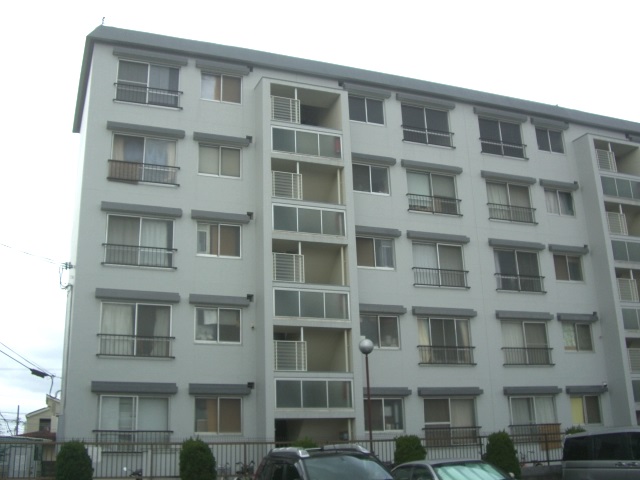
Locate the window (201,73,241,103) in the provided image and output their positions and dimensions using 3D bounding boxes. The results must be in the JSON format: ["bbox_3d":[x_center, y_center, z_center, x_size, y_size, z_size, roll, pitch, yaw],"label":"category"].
[{"bbox_3d":[-3.239,-5.024,23.207,1.400,1.038,0.150,5,-18,-21],"label":"window"}]

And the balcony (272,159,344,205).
[{"bbox_3d":[-0.509,-1.677,23.248,2.580,1.520,0.800,5,-17,-22],"label":"balcony"}]

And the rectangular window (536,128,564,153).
[{"bbox_3d":[9.497,-4.090,28.863,1.401,1.054,0.150,5,-17,-22],"label":"rectangular window"}]

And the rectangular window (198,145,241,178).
[{"bbox_3d":[-3.240,-2.570,22.899,1.416,1.054,0.150,5,-17,-22],"label":"rectangular window"}]

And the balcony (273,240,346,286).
[{"bbox_3d":[-0.422,0.841,22.217,2.531,1.370,0.900,5,-18,-21],"label":"balcony"}]

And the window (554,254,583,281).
[{"bbox_3d":[9.646,1.101,27.185,1.386,1.049,0.150,5,-18,-21],"label":"window"}]

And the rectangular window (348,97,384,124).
[{"bbox_3d":[1.723,-4.613,25.091,1.380,1.038,0.150,5,-18,-21],"label":"rectangular window"}]

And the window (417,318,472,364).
[{"bbox_3d":[4.359,3.535,24.260,2.089,1.579,0.200,5,-18,-21],"label":"window"}]

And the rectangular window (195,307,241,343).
[{"bbox_3d":[-3.024,2.549,21.053,1.382,1.031,0.100,5,-18,-21],"label":"rectangular window"}]

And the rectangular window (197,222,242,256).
[{"bbox_3d":[-3.156,0.025,22.158,1.416,1.054,0.150,5,-17,-22],"label":"rectangular window"}]

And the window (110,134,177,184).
[{"bbox_3d":[-5.365,-2.442,21.507,2.010,1.563,0.150,5,-18,-21],"label":"window"}]

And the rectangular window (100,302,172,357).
[{"bbox_3d":[-5.309,2.637,20.412,2.070,1.590,0.180,5,-17,-22],"label":"rectangular window"}]

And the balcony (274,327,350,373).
[{"bbox_3d":[-0.402,3.500,21.899,2.547,1.375,1.200,5,-18,-21],"label":"balcony"}]

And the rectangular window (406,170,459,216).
[{"bbox_3d":[4.059,-1.649,25.086,2.050,1.563,0.150,5,-18,-21],"label":"rectangular window"}]

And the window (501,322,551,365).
[{"bbox_3d":[7.535,3.752,25.634,2.090,1.550,0.180,5,-17,-22],"label":"window"}]

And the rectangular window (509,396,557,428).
[{"bbox_3d":[7.589,6.317,24.729,2.026,1.528,0.200,5,-18,-21],"label":"rectangular window"}]

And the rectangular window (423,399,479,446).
[{"bbox_3d":[4.421,6.098,23.584,2.060,1.550,0.180,5,-17,-22],"label":"rectangular window"}]

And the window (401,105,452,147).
[{"bbox_3d":[4.056,-4.304,26.554,2.089,1.579,0.200,5,-18,-21],"label":"window"}]

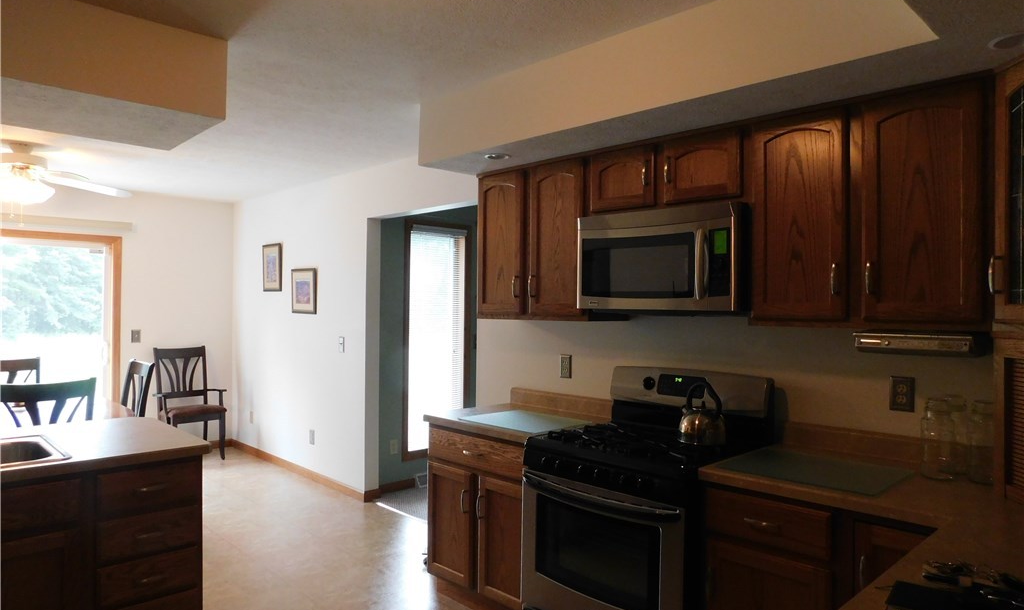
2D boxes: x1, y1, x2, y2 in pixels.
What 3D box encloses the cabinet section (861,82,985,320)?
[{"bbox_3d":[1.368,-0.299,2.201,0.325,0.725,0.365,0,1,-44],"label":"cabinet section"}]

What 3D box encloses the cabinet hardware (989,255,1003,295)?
[{"bbox_3d":[1.359,-0.084,1.910,0.033,0.107,0.014,0,0,1],"label":"cabinet hardware"}]

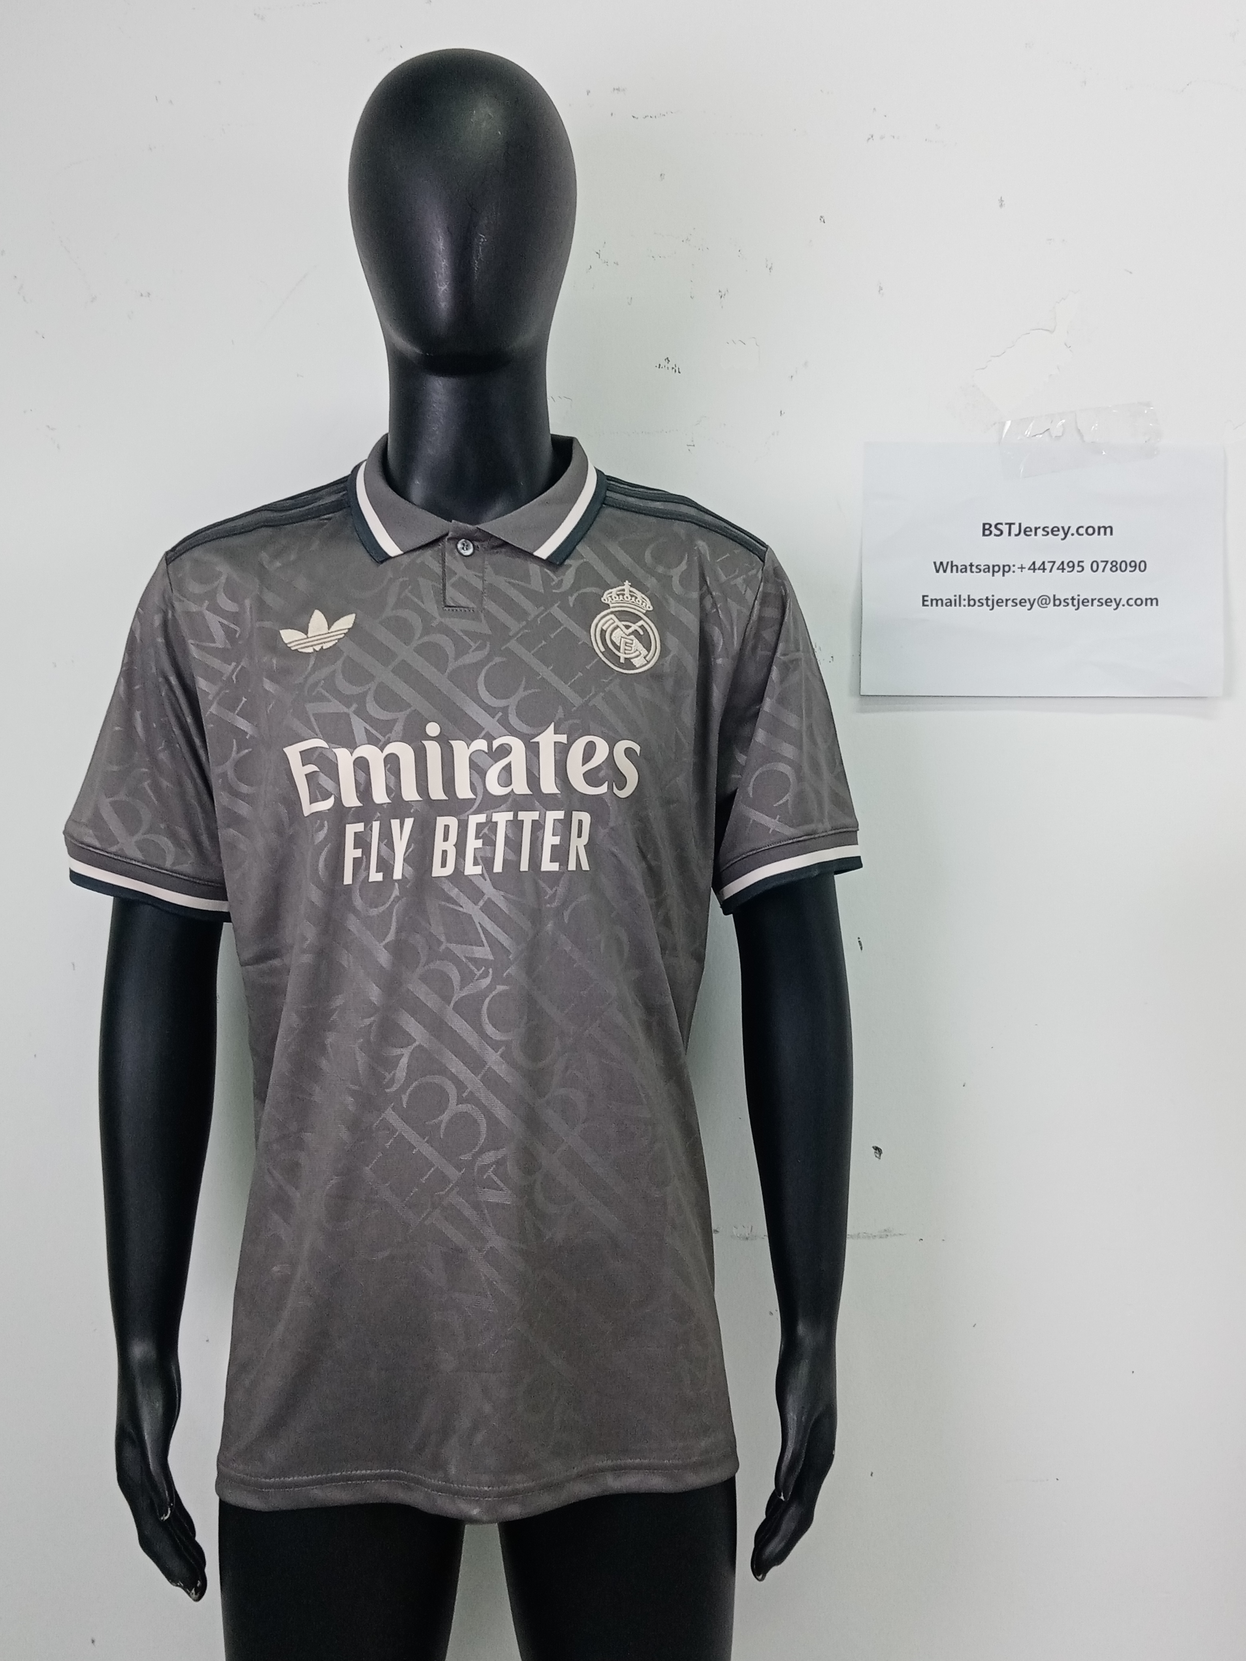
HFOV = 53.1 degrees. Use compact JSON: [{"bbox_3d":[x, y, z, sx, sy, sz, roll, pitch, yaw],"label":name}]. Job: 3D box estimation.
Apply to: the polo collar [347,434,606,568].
[{"bbox_3d":[-0.108,-0.244,0.912,0.190,0.122,0.155,0,2,-3],"label":"polo collar"}]

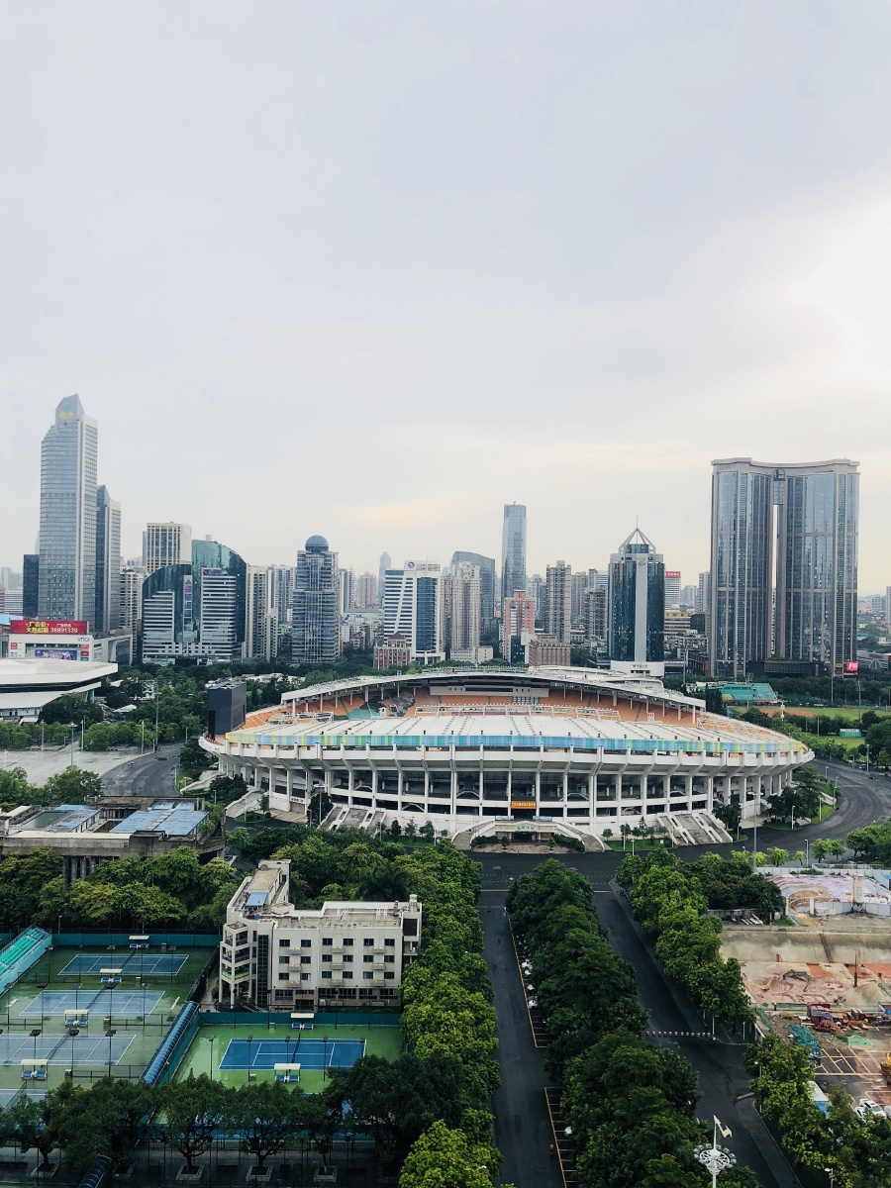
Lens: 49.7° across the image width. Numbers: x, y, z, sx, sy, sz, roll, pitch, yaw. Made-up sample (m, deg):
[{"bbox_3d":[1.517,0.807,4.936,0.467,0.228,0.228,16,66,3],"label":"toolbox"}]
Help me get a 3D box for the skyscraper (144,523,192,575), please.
[{"bbox_3d":[-293.940,1.540,1021.420,35.400,151.300,42.000,1,0,-1],"label":"skyscraper"}]

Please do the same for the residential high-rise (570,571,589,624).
[{"bbox_3d":[148.680,28.640,1065.020,20.000,105.000,20.000,1,0,-1],"label":"residential high-rise"}]

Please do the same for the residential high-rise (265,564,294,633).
[{"bbox_3d":[-244.420,18.610,1439.210,46.200,121.500,26.000,1,0,-1],"label":"residential high-rise"}]

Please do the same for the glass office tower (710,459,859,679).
[{"bbox_3d":[304.880,-16.920,863.980,125.000,202.000,44.000,1,0,-1],"label":"glass office tower"}]

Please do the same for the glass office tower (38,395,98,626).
[{"bbox_3d":[-328.270,-48.700,839.000,36.100,249.600,38.000,1,0,-1],"label":"glass office tower"}]

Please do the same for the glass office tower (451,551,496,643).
[{"bbox_3d":[43.460,6.950,1480.000,66.000,144.000,40.000,1,0,-1],"label":"glass office tower"}]

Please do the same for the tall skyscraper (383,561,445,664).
[{"bbox_3d":[-29.000,24.330,866.020,53.000,107.500,32.000,1,0,-1],"label":"tall skyscraper"}]

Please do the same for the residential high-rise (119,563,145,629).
[{"bbox_3d":[-292.890,25.060,898.340,19.100,103.500,22.000,1,0,-1],"label":"residential high-rise"}]

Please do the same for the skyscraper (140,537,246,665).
[{"bbox_3d":[-224.660,14.160,866.470,87.100,127.100,36.000,1,0,-1],"label":"skyscraper"}]

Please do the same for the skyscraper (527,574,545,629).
[{"bbox_3d":[122.550,26.500,1300.020,24.000,108.000,22.000,1,0,-1],"label":"skyscraper"}]

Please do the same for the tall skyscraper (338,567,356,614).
[{"bbox_3d":[-147.810,21.520,1475.260,25.600,118.700,25.000,1,0,-1],"label":"tall skyscraper"}]

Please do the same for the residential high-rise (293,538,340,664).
[{"bbox_3d":[-116.600,13.140,872.200,37.600,132.300,44.000,1,0,-1],"label":"residential high-rise"}]

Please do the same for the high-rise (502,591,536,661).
[{"bbox_3d":[70.050,37.320,925.030,32.000,85.000,22.000,1,0,-1],"label":"high-rise"}]

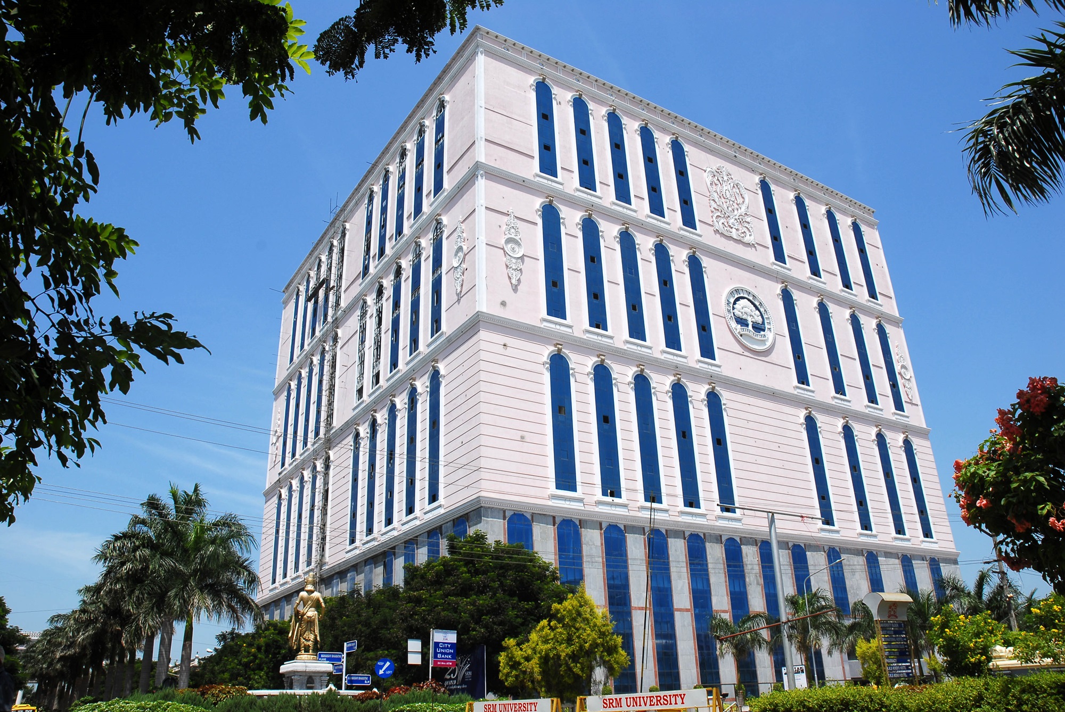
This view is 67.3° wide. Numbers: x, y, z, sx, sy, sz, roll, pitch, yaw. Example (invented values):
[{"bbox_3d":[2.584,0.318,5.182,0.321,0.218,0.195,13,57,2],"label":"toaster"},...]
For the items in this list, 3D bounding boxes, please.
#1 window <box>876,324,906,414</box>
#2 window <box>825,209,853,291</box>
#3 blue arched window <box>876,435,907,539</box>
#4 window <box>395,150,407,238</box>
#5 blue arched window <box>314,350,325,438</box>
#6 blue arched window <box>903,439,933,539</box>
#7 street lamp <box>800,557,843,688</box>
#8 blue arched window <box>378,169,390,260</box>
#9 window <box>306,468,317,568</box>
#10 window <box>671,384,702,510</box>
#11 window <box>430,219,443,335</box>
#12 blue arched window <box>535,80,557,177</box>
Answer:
[{"bbox_3d":[40.410,1.136,90.344,1.880,10.900,0.300,13,-29,-31],"label":"window"},{"bbox_3d":[35.795,-12.580,93.613,1.880,10.840,0.300,13,-29,-31],"label":"window"},{"bbox_3d":[36.772,13.049,82.249,1.870,10.945,0.300,13,-28,-31],"label":"blue arched window"},{"bbox_3d":[-13.465,-16.899,81.797,0.300,10.700,1.880,13,-29,-31],"label":"window"},{"bbox_3d":[-24.414,4.113,91.814,0.300,10.510,1.880,13,-29,-31],"label":"blue arched window"},{"bbox_3d":[40.758,13.943,84.756,1.870,10.945,0.300,13,-28,-31],"label":"blue arched window"},{"bbox_3d":[15.426,14.654,40.993,0.300,8.050,2.529,20,-32,-41],"label":"street lamp"},{"bbox_3d":[-15.961,-15.379,85.825,0.250,11.000,2.000,13,-29,-30],"label":"blue arched window"},{"bbox_3d":[-23.523,17.042,85.412,0.300,10.520,1.880,13,-29,-31],"label":"window"},{"bbox_3d":[12.846,7.367,67.353,1.870,10.945,0.300,13,-28,-31],"label":"window"},{"bbox_3d":[-8.261,-6.915,69.736,0.300,11.188,1.796,13,-29,-30],"label":"window"},{"bbox_3d":[1.163,-20.865,72.502,1.880,10.800,0.300,13,-29,-31],"label":"blue arched window"}]

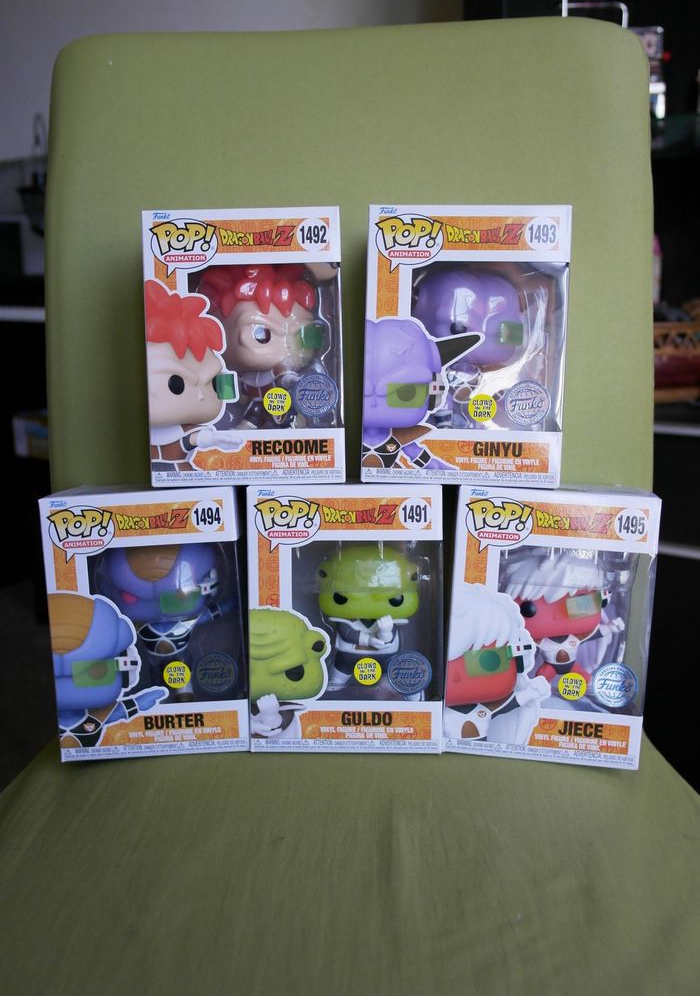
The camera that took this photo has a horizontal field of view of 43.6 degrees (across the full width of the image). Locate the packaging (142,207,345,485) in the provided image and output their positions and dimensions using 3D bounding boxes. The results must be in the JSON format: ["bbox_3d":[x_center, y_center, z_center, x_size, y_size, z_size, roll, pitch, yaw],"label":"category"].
[{"bbox_3d":[-0.061,-0.091,0.557,0.114,0.160,0.089,-1,4,0],"label":"packaging"}]

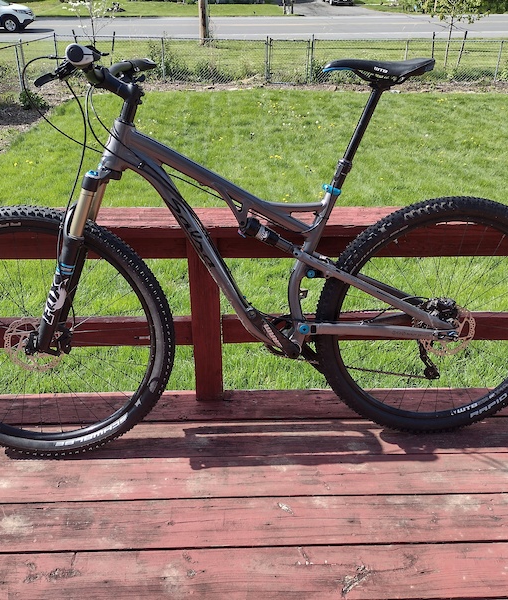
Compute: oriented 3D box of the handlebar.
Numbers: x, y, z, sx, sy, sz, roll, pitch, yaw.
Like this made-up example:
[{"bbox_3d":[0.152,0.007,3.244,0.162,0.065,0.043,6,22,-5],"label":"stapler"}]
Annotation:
[{"bbox_3d":[-0.345,-0.535,1.490,0.170,0.125,0.720,3,19,3],"label":"handlebar"}]

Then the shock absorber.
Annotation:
[{"bbox_3d":[0.039,-0.166,1.657,0.170,0.050,0.050,27,16,-15],"label":"shock absorber"}]

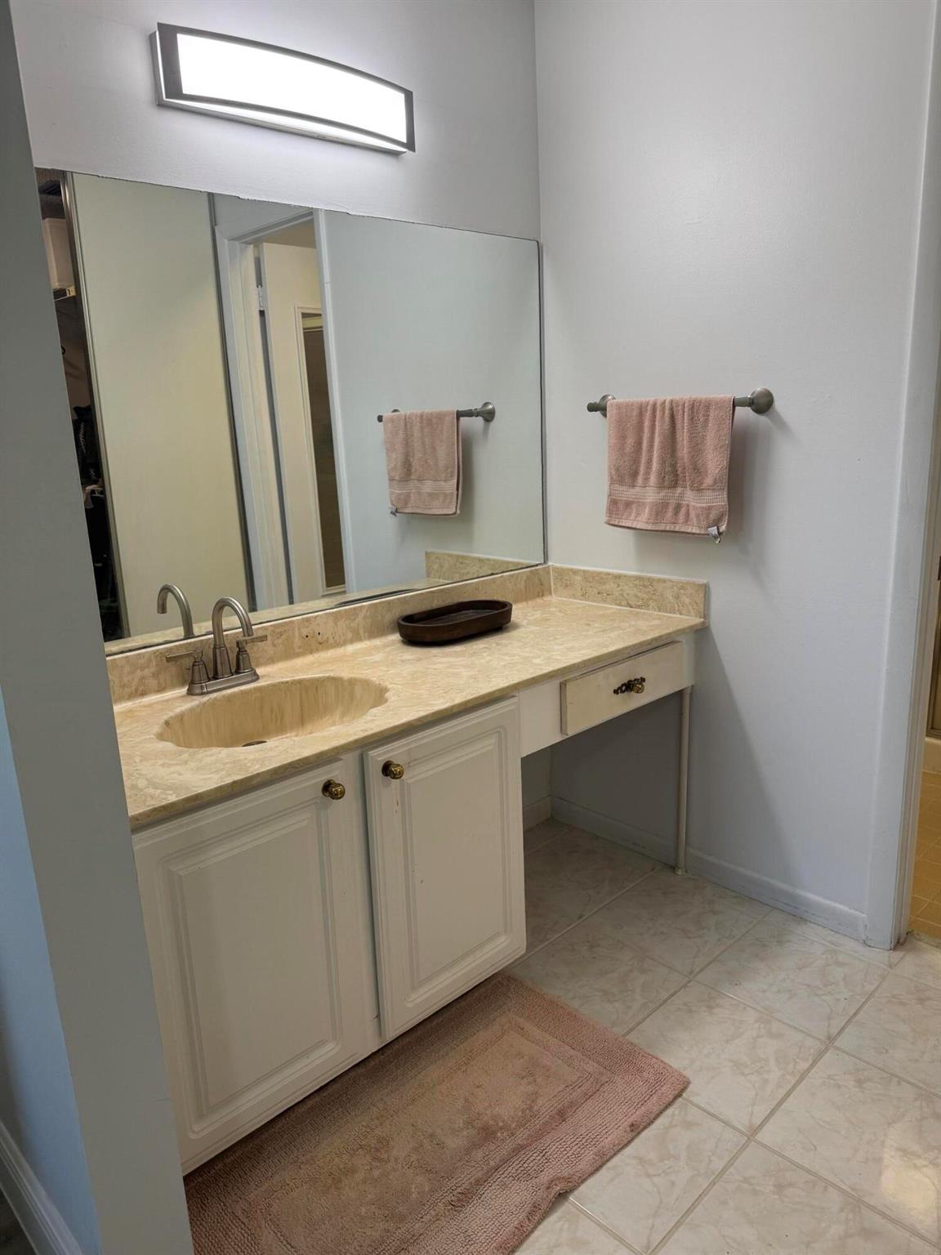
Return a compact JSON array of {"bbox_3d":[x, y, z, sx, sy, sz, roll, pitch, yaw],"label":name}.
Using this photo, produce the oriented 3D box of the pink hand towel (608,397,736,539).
[{"bbox_3d":[0.505,-0.420,2.241,0.053,0.341,0.383,-15,19,-41],"label":"pink hand towel"}]

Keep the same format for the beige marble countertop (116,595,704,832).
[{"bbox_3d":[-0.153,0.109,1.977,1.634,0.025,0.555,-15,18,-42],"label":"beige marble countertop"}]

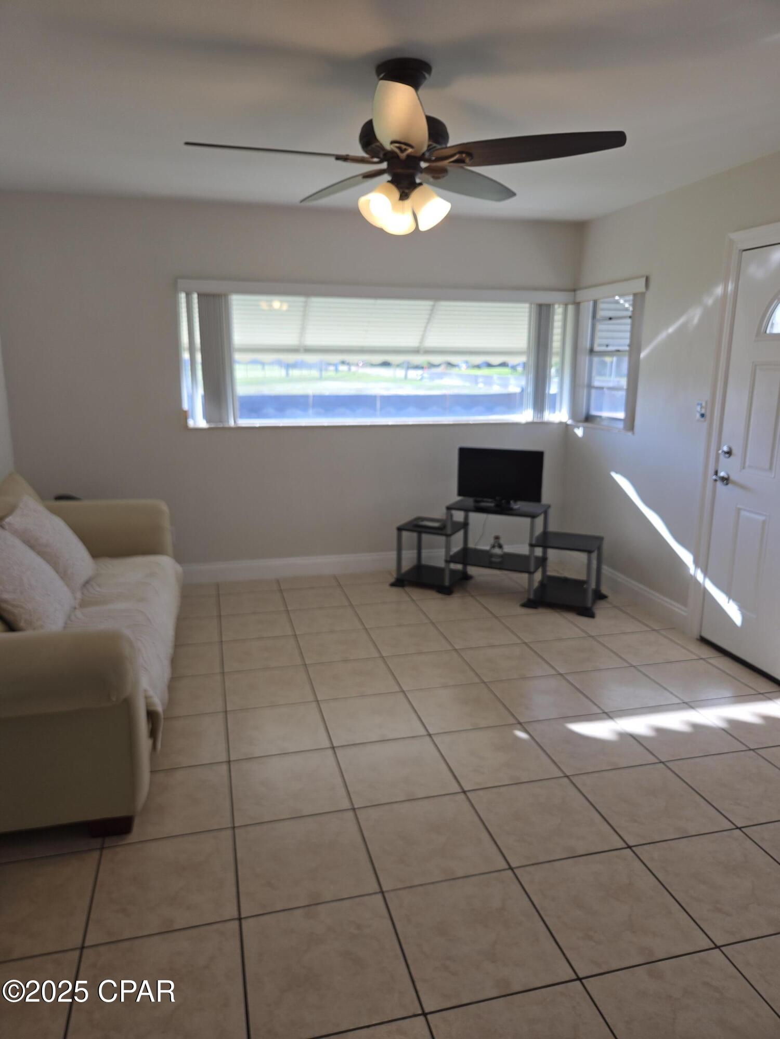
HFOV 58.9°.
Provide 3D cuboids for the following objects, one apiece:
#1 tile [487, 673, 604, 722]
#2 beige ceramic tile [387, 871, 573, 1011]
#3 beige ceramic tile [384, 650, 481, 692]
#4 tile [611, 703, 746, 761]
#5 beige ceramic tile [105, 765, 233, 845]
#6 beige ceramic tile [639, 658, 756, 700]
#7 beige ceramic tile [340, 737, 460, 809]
[{"bbox_3d":[0.698,0.817,3.163,0.397,0.012,0.397,-3,13,-14],"label":"tile"},{"bbox_3d":[0.224,1.112,1.846,0.396,0.010,0.396,-3,13,-14],"label":"beige ceramic tile"},{"bbox_3d":[0.211,0.749,3.429,0.390,0.010,0.390,-3,13,-14],"label":"beige ceramic tile"},{"bbox_3d":[1.184,0.881,2.880,0.390,0.010,0.390,-3,13,-14],"label":"tile"},{"bbox_3d":[-0.756,0.983,2.409,0.396,0.010,0.396,-3,13,-14],"label":"beige ceramic tile"},{"bbox_3d":[1.472,0.778,3.353,0.390,0.010,0.390,-3,13,-14],"label":"beige ceramic tile"},{"bbox_3d":[0.023,0.937,2.588,0.397,0.012,0.397,-3,13,-14],"label":"beige ceramic tile"}]

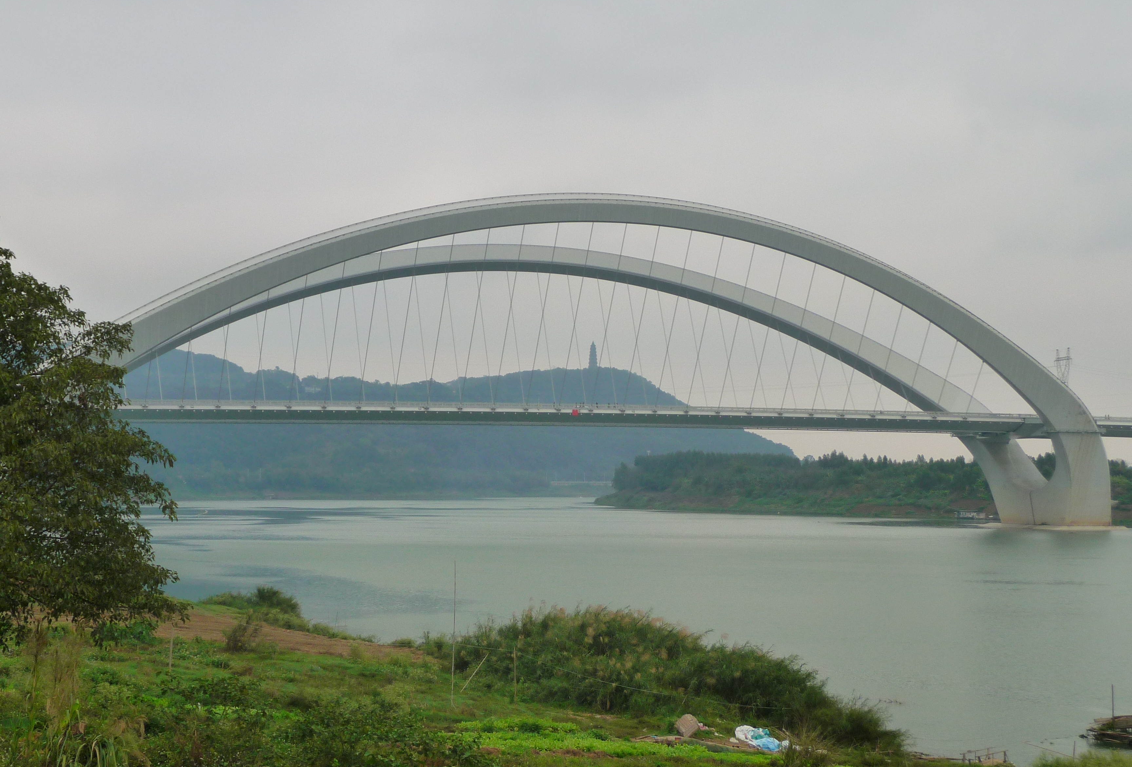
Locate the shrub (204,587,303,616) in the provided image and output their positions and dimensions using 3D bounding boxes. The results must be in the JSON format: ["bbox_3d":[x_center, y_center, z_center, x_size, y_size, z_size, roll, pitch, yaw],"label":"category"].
[{"bbox_3d":[-24.230,16.830,147.000,7.300,2.300,4.200,0,-3,0],"label":"shrub"}]

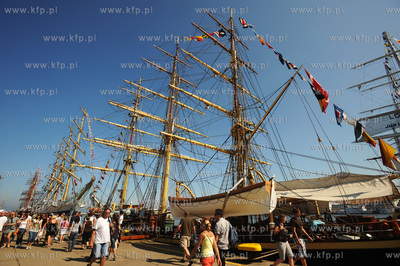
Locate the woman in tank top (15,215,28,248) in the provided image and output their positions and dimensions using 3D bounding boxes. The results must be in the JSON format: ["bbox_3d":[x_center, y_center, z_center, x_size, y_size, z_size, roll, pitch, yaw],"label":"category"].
[{"bbox_3d":[-9.625,5.298,10.246,0.520,1.610,0.400,15,-27,-32],"label":"woman in tank top"}]

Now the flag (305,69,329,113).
[{"bbox_3d":[7.263,-2.650,11.764,1.200,2.800,0.500,-19,-29,38],"label":"flag"}]

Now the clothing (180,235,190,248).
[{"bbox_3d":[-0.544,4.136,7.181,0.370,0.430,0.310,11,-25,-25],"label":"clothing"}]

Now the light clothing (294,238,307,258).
[{"bbox_3d":[3.004,3.436,5.613,0.360,0.480,0.340,-10,-25,23],"label":"light clothing"}]

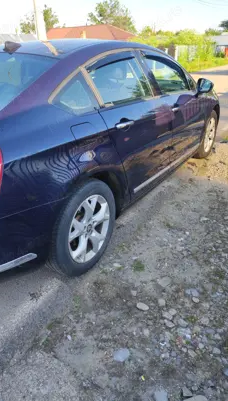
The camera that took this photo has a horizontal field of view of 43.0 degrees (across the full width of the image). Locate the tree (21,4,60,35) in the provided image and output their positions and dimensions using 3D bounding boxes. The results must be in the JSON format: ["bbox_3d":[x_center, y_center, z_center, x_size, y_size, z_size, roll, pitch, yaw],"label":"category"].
[{"bbox_3d":[-8.008,-18.310,32.370,4.700,6.300,4.600,-6,27,-10],"label":"tree"}]

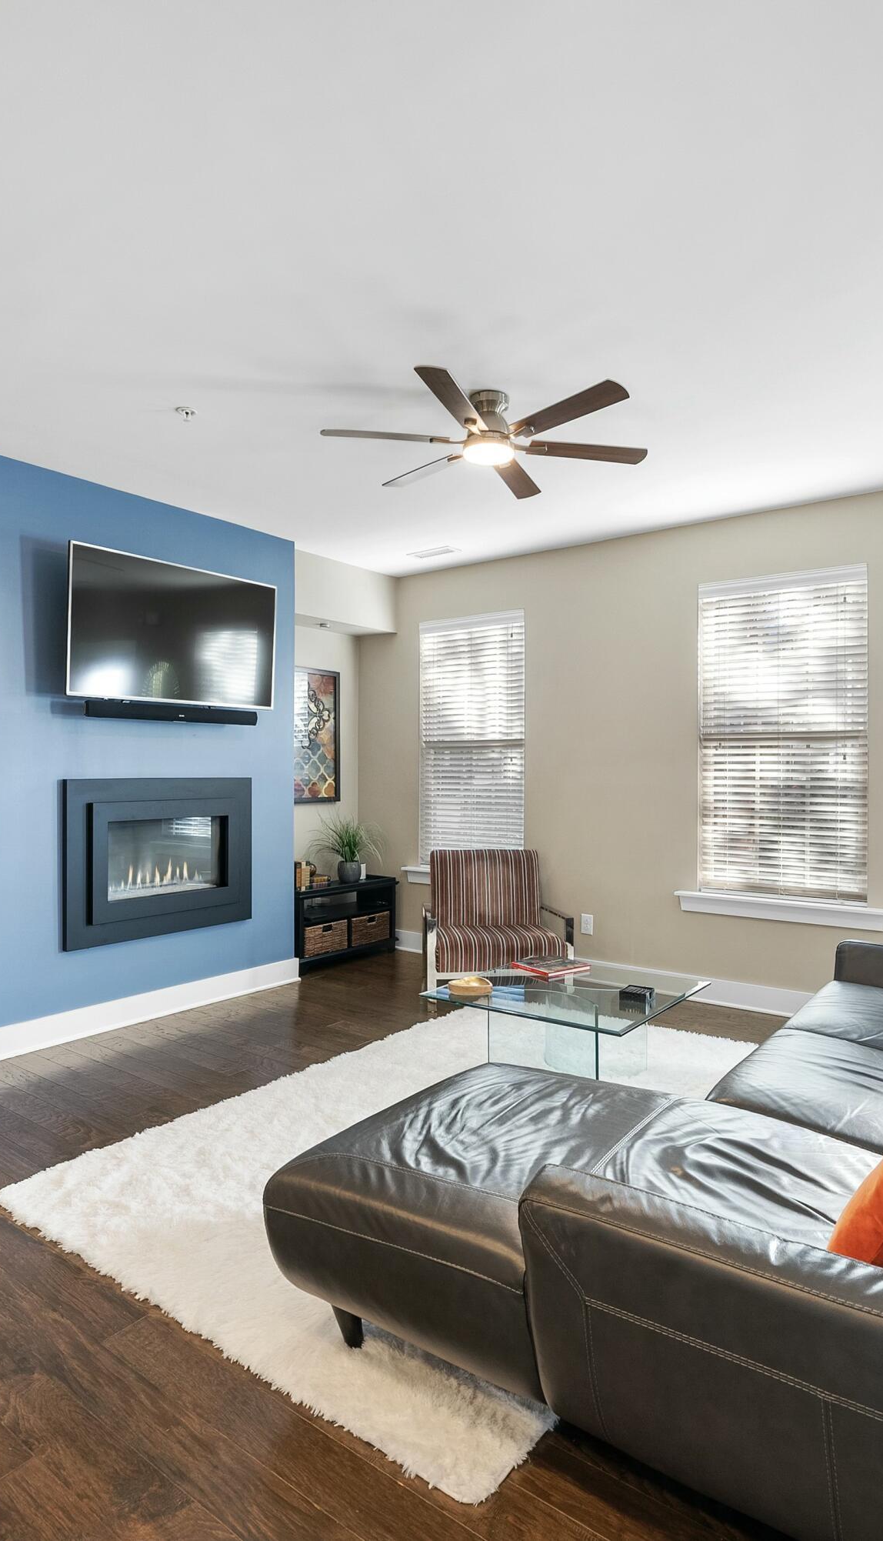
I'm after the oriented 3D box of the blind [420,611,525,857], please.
[{"bbox_3d":[0.208,-0.195,5.879,0.895,1.783,0.060,0,0,38],"label":"blind"}]

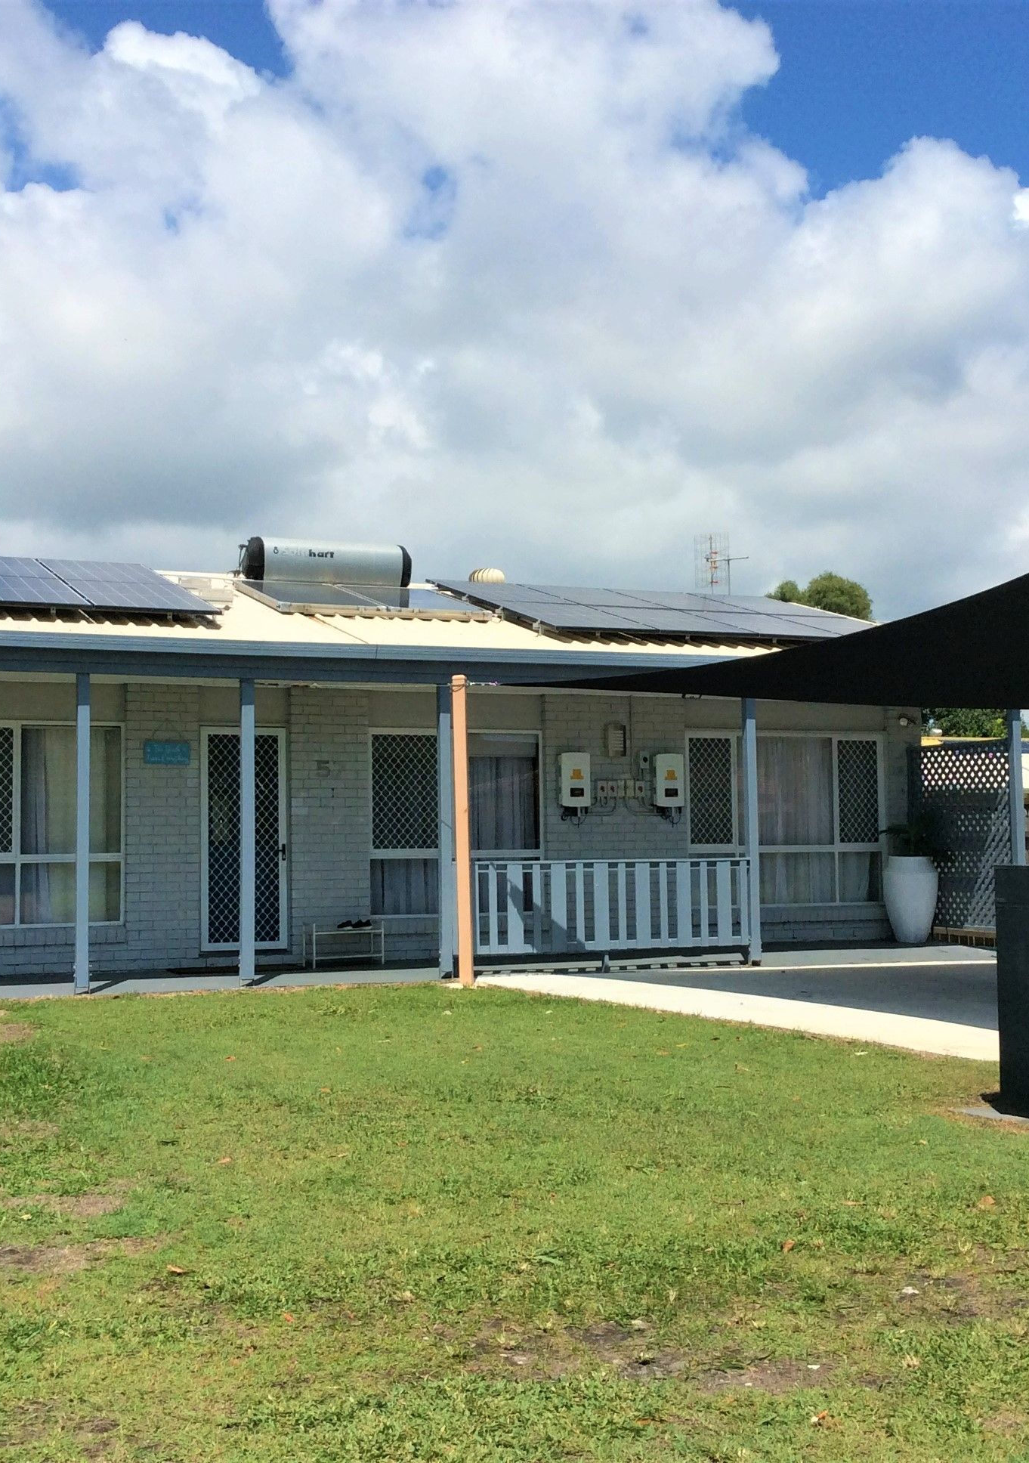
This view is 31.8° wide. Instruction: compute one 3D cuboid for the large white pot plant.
[{"bbox_3d":[4.187,1.540,19.039,0.640,1.351,0.620,0,-3,0],"label":"large white pot plant"}]

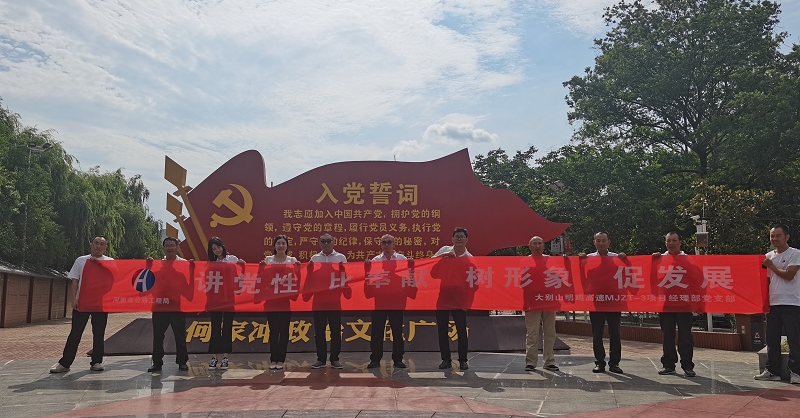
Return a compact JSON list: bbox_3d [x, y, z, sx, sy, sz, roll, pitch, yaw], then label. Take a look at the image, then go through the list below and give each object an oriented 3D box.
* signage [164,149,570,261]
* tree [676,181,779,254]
[{"bbox_3d":[-0.573,0.389,11.003,7.050,2.900,0.450,0,-8,-2],"label":"signage"},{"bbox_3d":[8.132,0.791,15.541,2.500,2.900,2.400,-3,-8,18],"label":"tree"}]

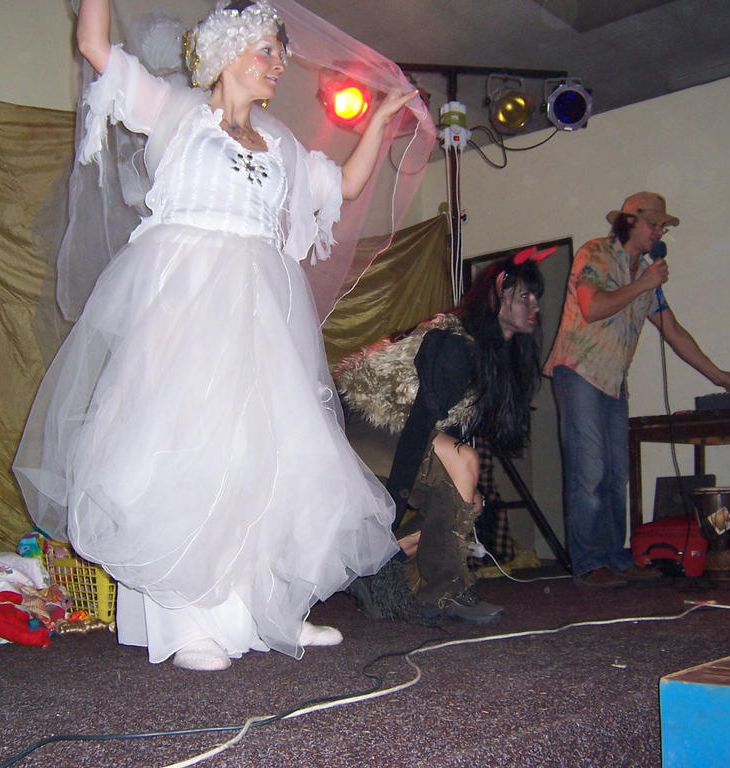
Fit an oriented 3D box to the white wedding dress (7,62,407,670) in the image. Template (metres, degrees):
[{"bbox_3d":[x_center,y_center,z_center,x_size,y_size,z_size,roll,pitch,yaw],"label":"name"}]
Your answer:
[{"bbox_3d":[-0.412,-0.116,2.524,0.950,1.570,0.820,2,-7,-30],"label":"white wedding dress"}]

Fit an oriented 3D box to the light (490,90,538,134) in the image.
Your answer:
[{"bbox_3d":[0.695,-1.270,4.566,0.220,0.210,0.220,0,12,-7],"label":"light"}]

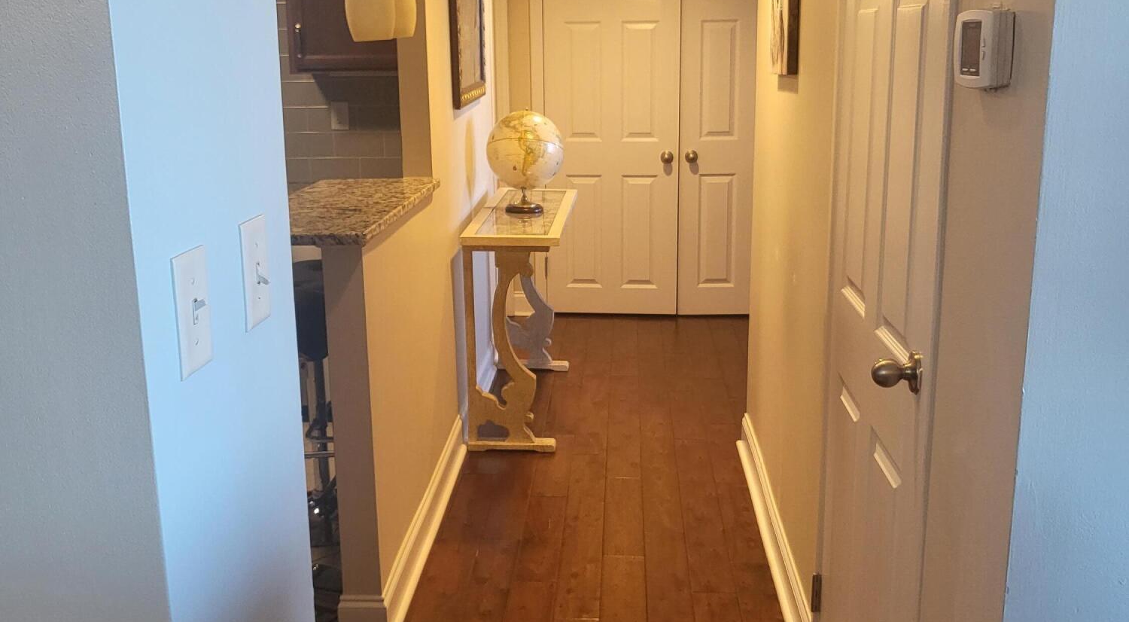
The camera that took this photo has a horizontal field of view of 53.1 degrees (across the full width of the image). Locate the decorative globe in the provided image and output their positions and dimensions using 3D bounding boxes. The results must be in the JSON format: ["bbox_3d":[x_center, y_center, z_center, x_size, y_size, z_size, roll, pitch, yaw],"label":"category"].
[{"bbox_3d":[-0.152,-0.606,4.586,0.305,0.405,0.305,0,14,3],"label":"decorative globe"}]

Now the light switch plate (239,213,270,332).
[{"bbox_3d":[-0.330,-0.042,1.228,0.016,0.115,0.070,0,13,3],"label":"light switch plate"}]

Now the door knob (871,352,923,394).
[{"bbox_3d":[0.506,0.094,1.729,0.072,0.065,0.065,0,13,3],"label":"door knob"}]

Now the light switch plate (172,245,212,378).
[{"bbox_3d":[-0.348,0.001,1.077,0.016,0.115,0.070,0,13,3],"label":"light switch plate"}]

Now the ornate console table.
[{"bbox_3d":[-0.157,-0.009,4.759,0.369,0.836,1.336,0,14,3],"label":"ornate console table"}]

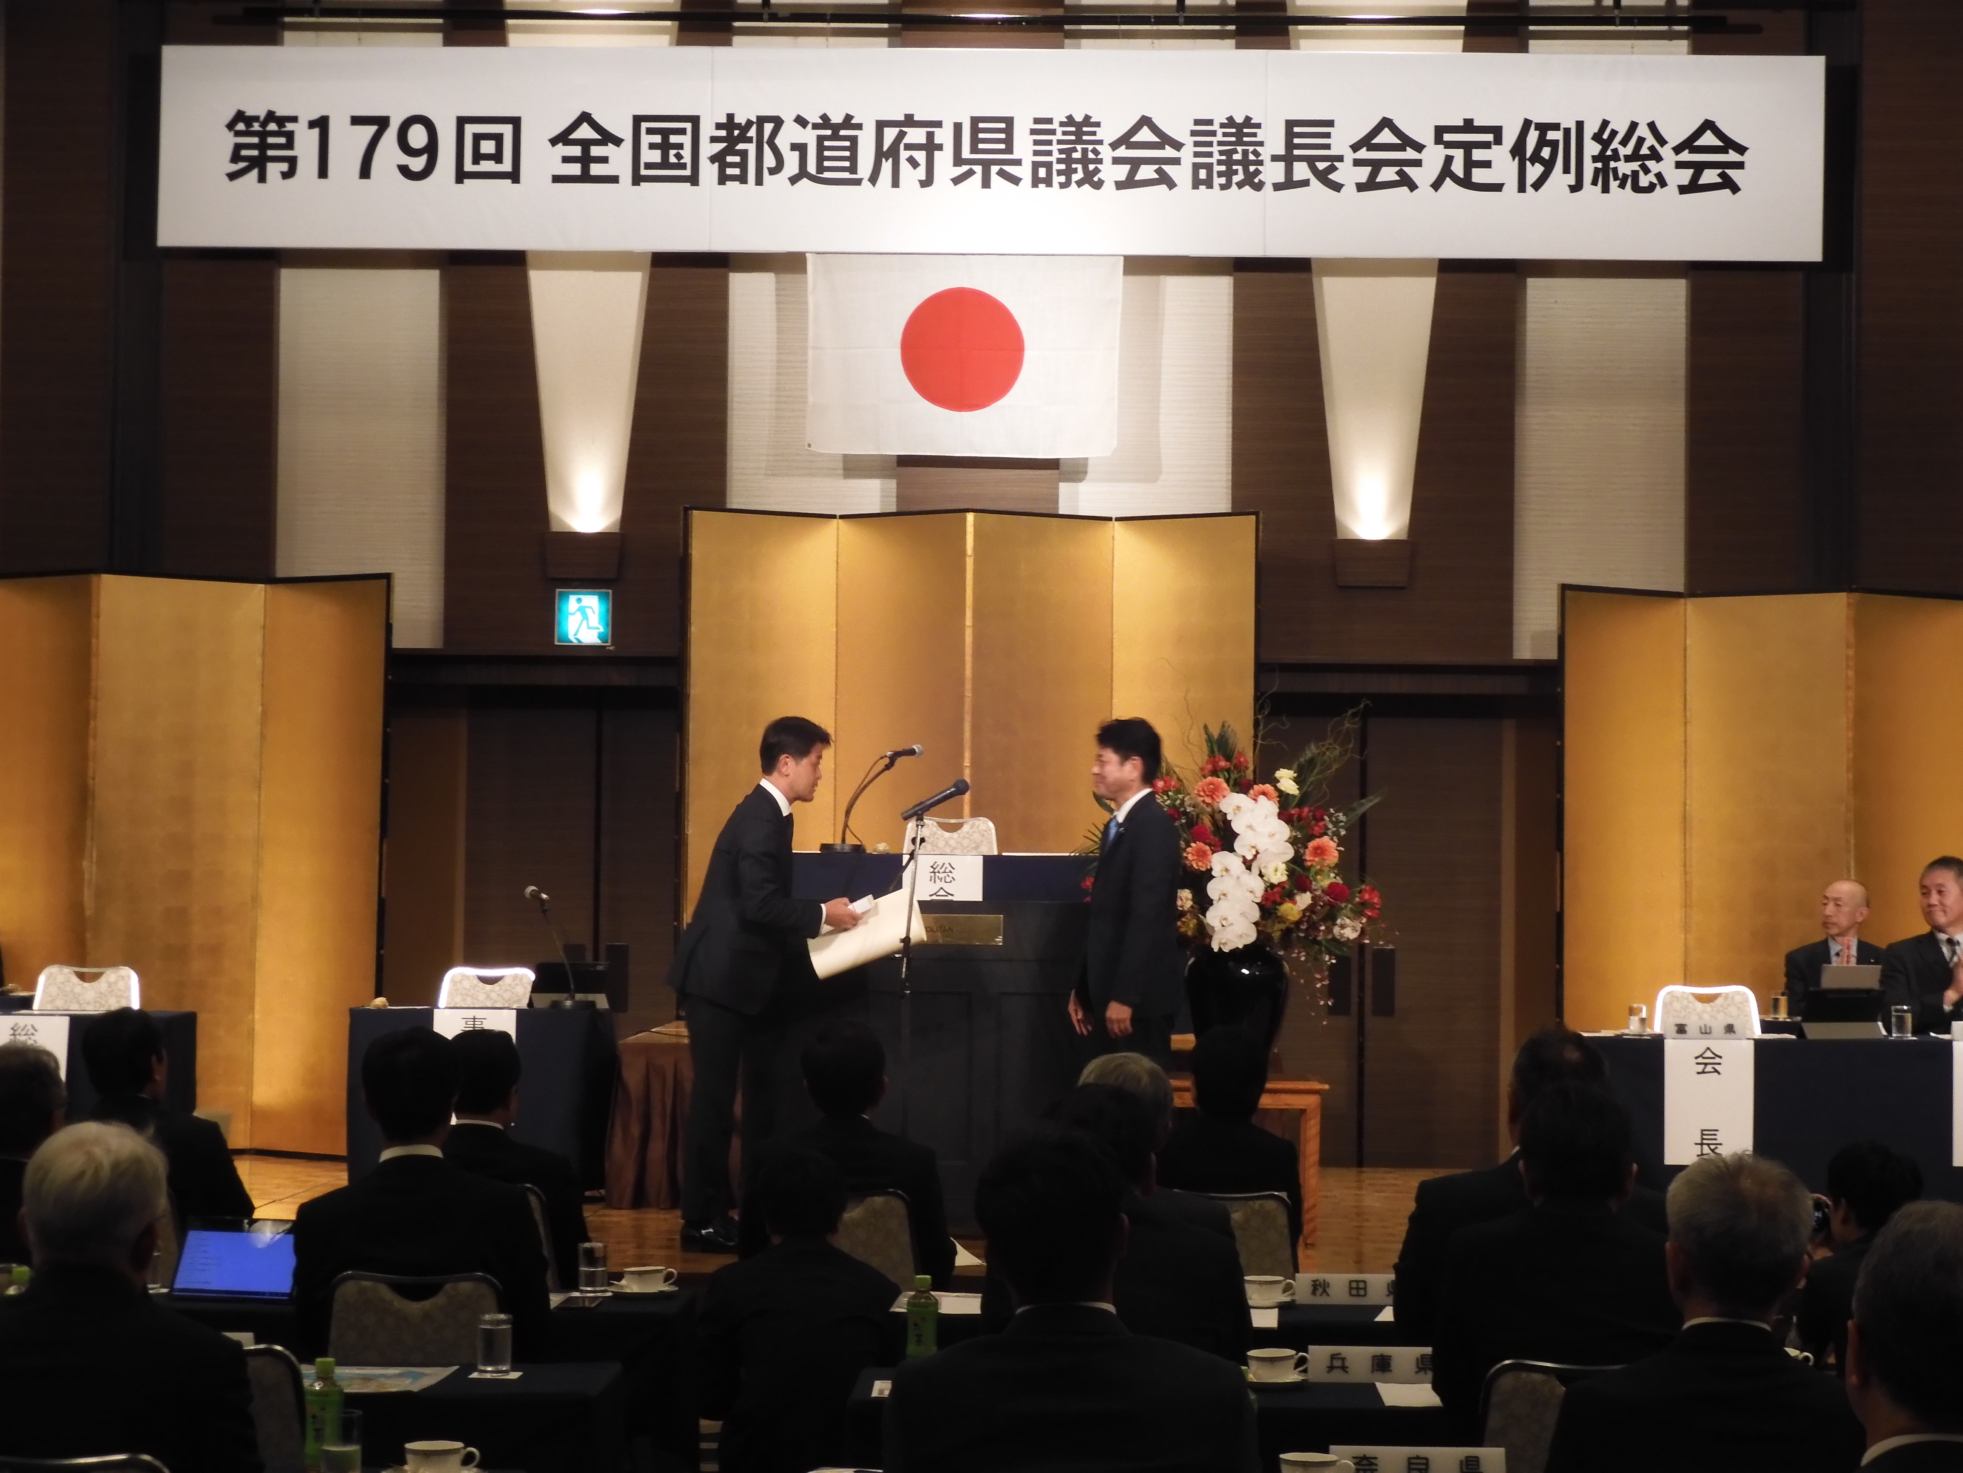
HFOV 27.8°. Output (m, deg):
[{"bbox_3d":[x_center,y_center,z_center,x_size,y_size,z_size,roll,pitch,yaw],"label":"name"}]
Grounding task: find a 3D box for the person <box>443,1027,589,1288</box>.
[{"bbox_3d":[-1.255,1.341,10.200,0.490,1.220,0.720,0,-2,6],"label":"person"}]

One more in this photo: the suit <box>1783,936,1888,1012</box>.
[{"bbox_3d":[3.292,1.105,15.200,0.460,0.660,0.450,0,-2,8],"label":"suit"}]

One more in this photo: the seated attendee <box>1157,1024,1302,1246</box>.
[{"bbox_3d":[0.637,1.352,10.150,0.430,1.235,0.700,1,-2,0],"label":"seated attendee"}]

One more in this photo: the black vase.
[{"bbox_3d":[0.859,0.909,13.400,0.347,0.480,0.347,1,-2,0],"label":"black vase"}]

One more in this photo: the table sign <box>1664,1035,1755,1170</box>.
[{"bbox_3d":[2.420,1.213,13.200,0.298,0.420,0.010,1,-1,0],"label":"table sign"}]

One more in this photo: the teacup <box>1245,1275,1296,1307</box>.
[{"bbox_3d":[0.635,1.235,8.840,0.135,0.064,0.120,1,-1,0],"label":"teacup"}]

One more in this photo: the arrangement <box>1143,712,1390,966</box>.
[{"bbox_3d":[0.890,0.343,13.350,0.950,0.880,0.680,1,-1,0],"label":"arrangement"}]

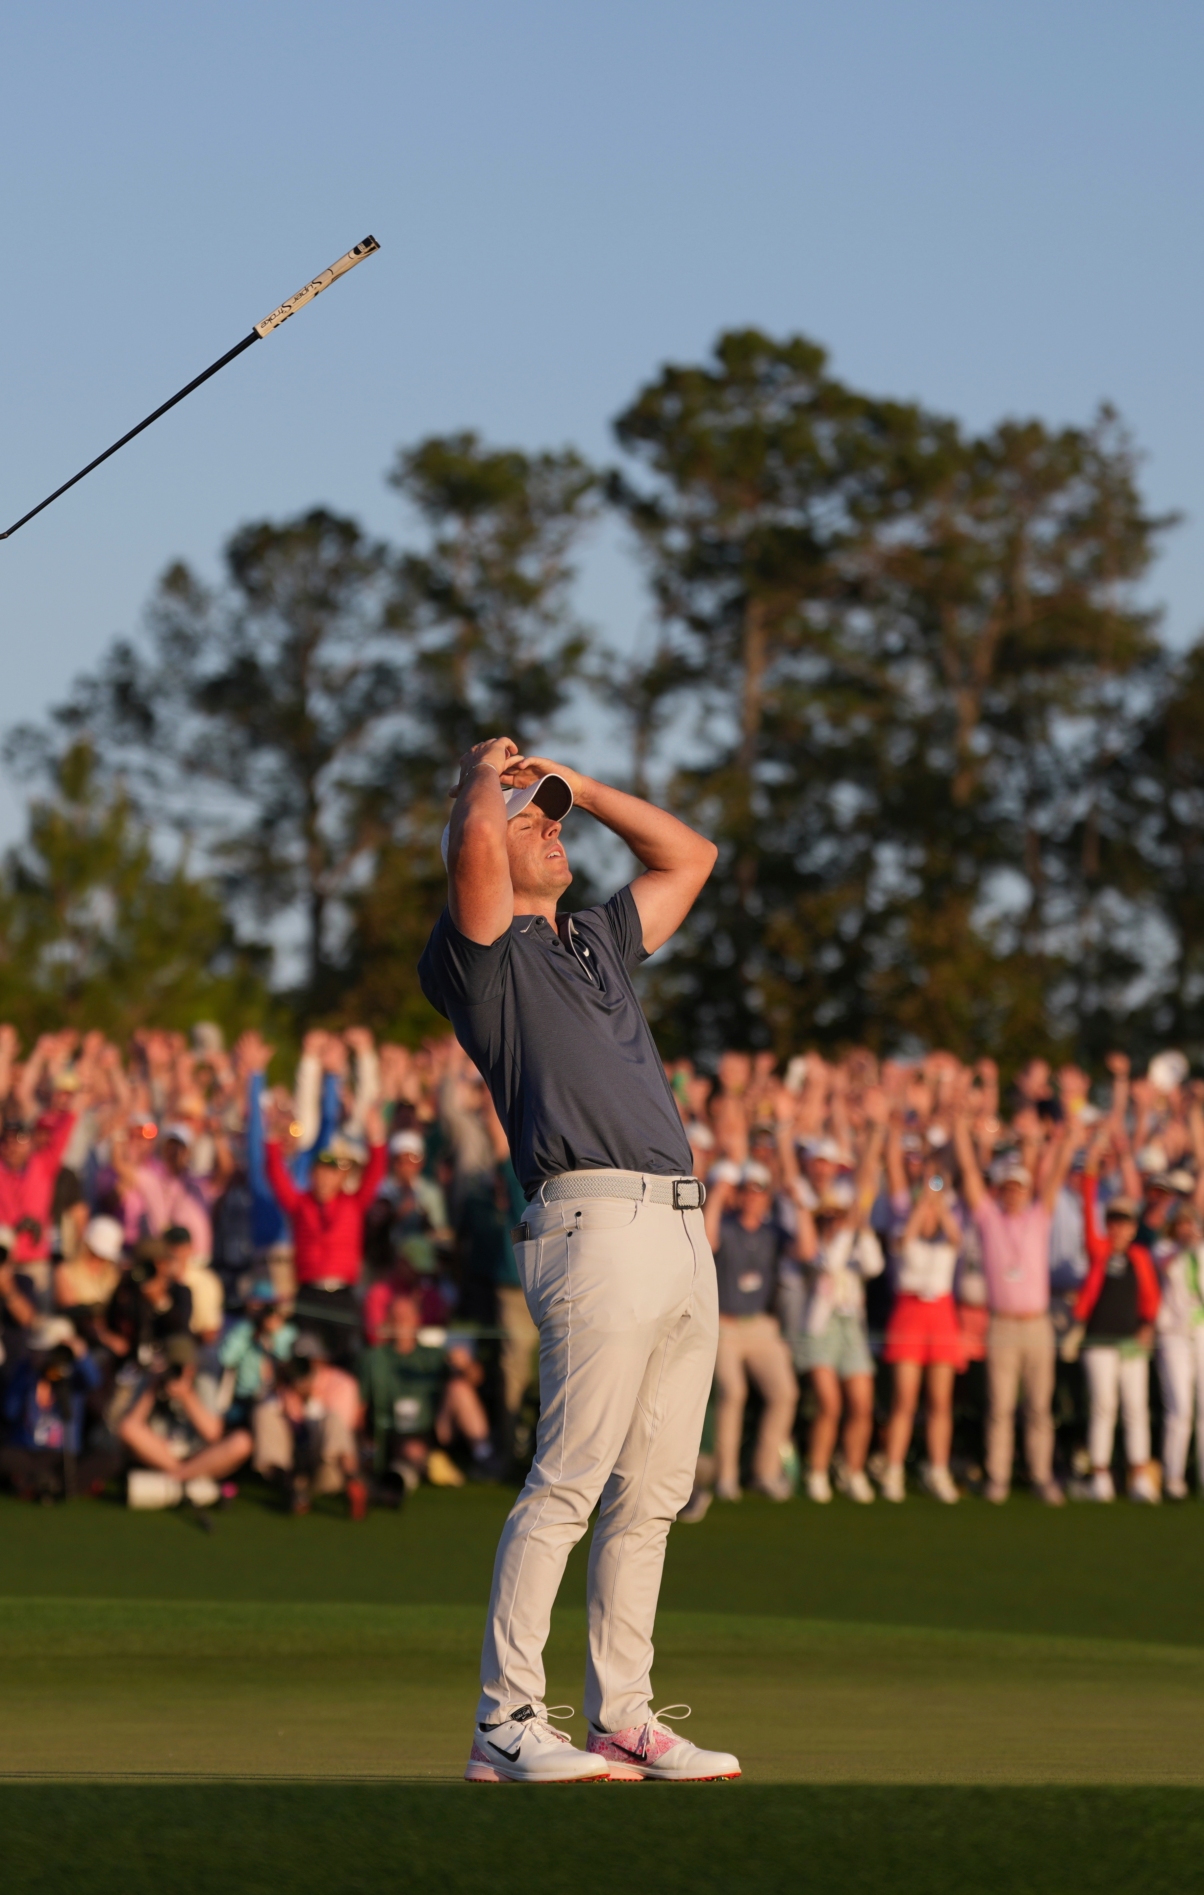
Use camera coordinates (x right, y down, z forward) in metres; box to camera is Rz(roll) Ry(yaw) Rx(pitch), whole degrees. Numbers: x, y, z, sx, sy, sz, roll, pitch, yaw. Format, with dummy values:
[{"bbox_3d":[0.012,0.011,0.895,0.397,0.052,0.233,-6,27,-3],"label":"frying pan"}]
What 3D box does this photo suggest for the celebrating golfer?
[{"bbox_3d":[-0.039,0.529,14.000,0.480,1.760,0.580,-2,-3,31],"label":"celebrating golfer"}]

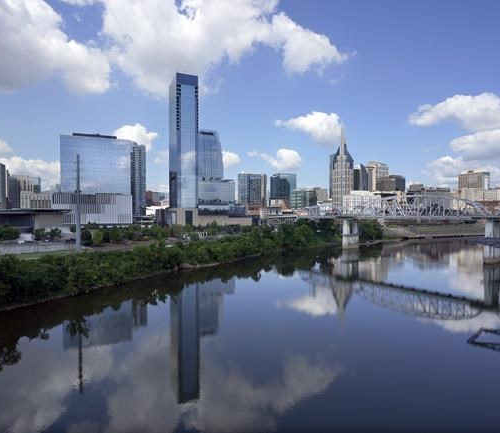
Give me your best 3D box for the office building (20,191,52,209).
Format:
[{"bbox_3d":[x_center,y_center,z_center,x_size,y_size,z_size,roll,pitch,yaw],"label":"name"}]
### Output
[{"bbox_3d":[-256.000,-10.350,393.900,31.000,39.000,30.000,0,1,-23],"label":"office building"}]

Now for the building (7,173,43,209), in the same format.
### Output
[{"bbox_3d":[-312.390,-23.910,449.670,36.000,61.000,32.000,-1,1,-24],"label":"building"}]

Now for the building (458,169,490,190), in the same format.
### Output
[{"bbox_3d":[582.000,-66.390,843.250,26.000,114.000,62.000,0,1,-23],"label":"building"}]

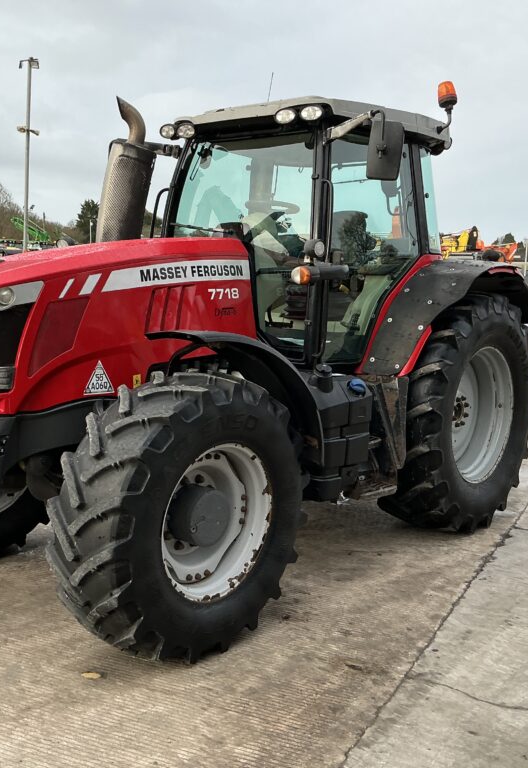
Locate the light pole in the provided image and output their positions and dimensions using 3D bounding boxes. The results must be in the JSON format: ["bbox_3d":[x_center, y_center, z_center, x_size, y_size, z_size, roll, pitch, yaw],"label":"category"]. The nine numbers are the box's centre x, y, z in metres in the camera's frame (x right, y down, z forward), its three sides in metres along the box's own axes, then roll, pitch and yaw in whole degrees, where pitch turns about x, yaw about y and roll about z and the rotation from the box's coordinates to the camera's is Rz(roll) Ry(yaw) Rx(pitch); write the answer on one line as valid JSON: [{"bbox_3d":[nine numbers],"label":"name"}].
[{"bbox_3d":[-10.314,-8.833,36.159,0.950,10.290,0.550,-2,9,-24],"label":"light pole"}]

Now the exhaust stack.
[{"bbox_3d":[-0.931,-1.351,5.593,0.330,1.130,0.300,9,3,-5],"label":"exhaust stack"}]

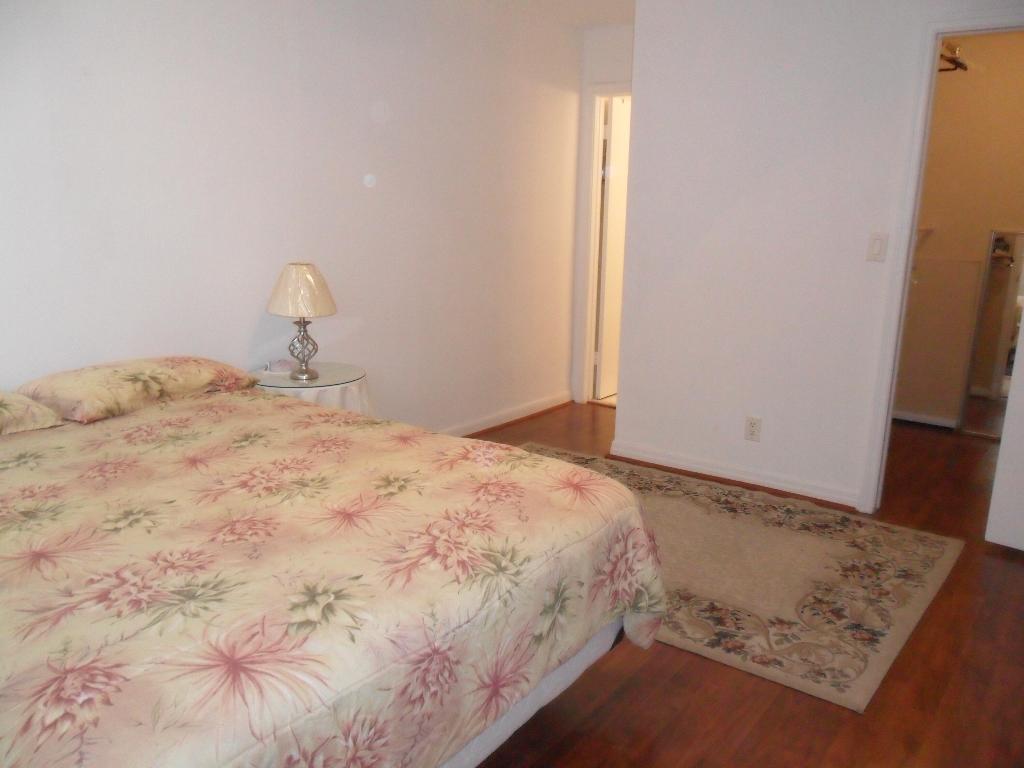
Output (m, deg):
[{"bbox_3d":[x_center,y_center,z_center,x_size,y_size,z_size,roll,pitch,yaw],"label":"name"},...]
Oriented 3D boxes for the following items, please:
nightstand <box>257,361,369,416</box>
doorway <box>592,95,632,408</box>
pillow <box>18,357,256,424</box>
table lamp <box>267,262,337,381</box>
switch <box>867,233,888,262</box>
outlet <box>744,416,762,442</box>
[{"bbox_3d":[-0.867,0.277,3.403,0.540,0.650,0.540,10,16,35],"label":"nightstand"},{"bbox_3d":[0.833,-0.811,5.203,0.680,2.040,0.120,10,16,35],"label":"doorway"},{"bbox_3d":[-1.282,-0.010,2.842,0.430,0.160,0.690,10,16,35],"label":"pillow"},{"bbox_3d":[-0.849,-0.255,3.233,0.280,0.465,0.280,1,13,0],"label":"table lamp"},{"bbox_3d":[1.579,-0.589,3.447,0.071,0.116,0.010,10,16,35],"label":"switch"},{"bbox_3d":[1.184,0.223,3.919,0.071,0.116,0.008,10,16,35],"label":"outlet"}]

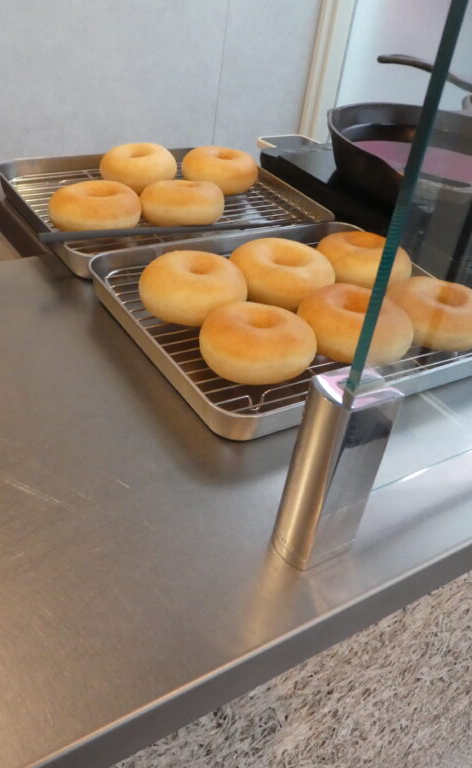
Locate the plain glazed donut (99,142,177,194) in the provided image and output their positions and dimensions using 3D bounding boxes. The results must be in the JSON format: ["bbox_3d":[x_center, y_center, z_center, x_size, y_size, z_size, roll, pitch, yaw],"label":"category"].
[{"bbox_3d":[-0.104,-0.231,0.760,0.083,0.038,0.083,6,35,-5],"label":"plain glazed donut"}]

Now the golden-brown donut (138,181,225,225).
[{"bbox_3d":[-0.052,-0.176,0.698,0.084,0.033,0.084,6,35,-5],"label":"golden-brown donut"}]

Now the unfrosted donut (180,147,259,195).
[{"bbox_3d":[-0.017,-0.238,0.791,0.085,0.037,0.085,6,35,-5],"label":"unfrosted donut"}]

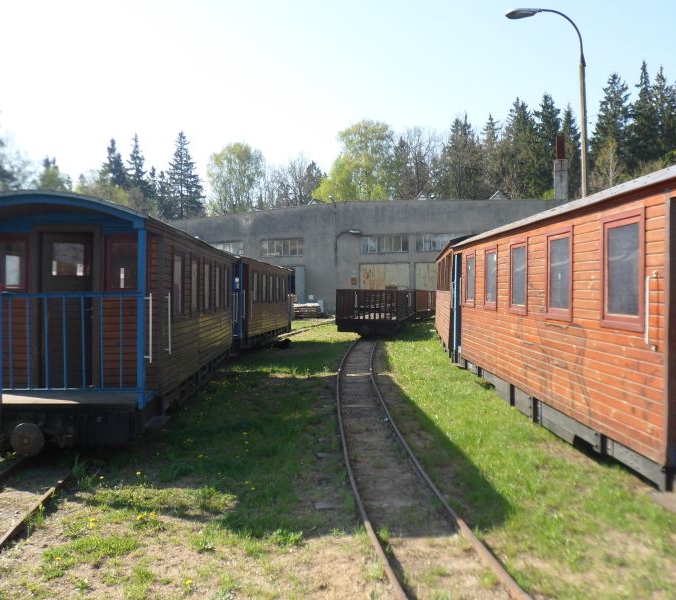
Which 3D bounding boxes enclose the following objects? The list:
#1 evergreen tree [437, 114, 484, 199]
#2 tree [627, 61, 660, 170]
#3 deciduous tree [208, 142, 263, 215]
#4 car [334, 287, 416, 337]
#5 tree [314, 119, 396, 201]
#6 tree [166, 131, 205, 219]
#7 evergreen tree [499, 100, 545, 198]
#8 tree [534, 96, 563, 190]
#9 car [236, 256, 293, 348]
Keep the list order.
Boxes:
[{"bbox_3d":[14.798,-11.069,75.832,5.600,23.045,5.600,0,1,0],"label":"evergreen tree"},{"bbox_3d":[31.823,-12.158,64.813,5.000,25.576,5.000,0,1,0],"label":"tree"},{"bbox_3d":[-11.498,-8.559,69.872,6.600,18.216,6.600,0,1,0],"label":"deciduous tree"},{"bbox_3d":[1.660,0.439,23.810,2.030,1.700,7.100,0,1,11],"label":"car"},{"bbox_3d":[2.168,-9.238,65.860,8.200,19.704,8.200,0,1,0],"label":"tree"},{"bbox_3d":[-19.188,-10.320,77.845,5.200,21.483,5.200,0,1,0],"label":"tree"},{"bbox_3d":[21.058,-11.366,71.827,5.600,23.766,5.600,0,1,0],"label":"evergreen tree"},{"bbox_3d":[23.951,-11.481,70.825,4.600,24.028,4.600,0,1,0],"label":"tree"},{"bbox_3d":[-2.990,0.050,18.600,2.140,2.740,7.900,0,1,4],"label":"car"}]

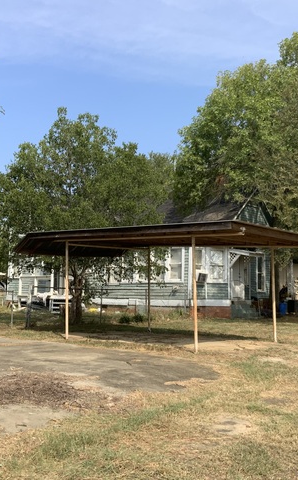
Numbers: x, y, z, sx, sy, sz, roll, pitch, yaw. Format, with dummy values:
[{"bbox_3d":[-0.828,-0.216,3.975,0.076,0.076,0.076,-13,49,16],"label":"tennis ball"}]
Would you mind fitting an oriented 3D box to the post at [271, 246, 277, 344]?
[{"bbox_3d":[3.191,1.393,13.631,0.080,2.450,0.080,-5,-7,44],"label":"post"}]

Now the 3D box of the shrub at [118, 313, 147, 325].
[{"bbox_3d":[-0.634,2.845,19.431,1.000,0.440,0.600,0,-5,0],"label":"shrub"}]

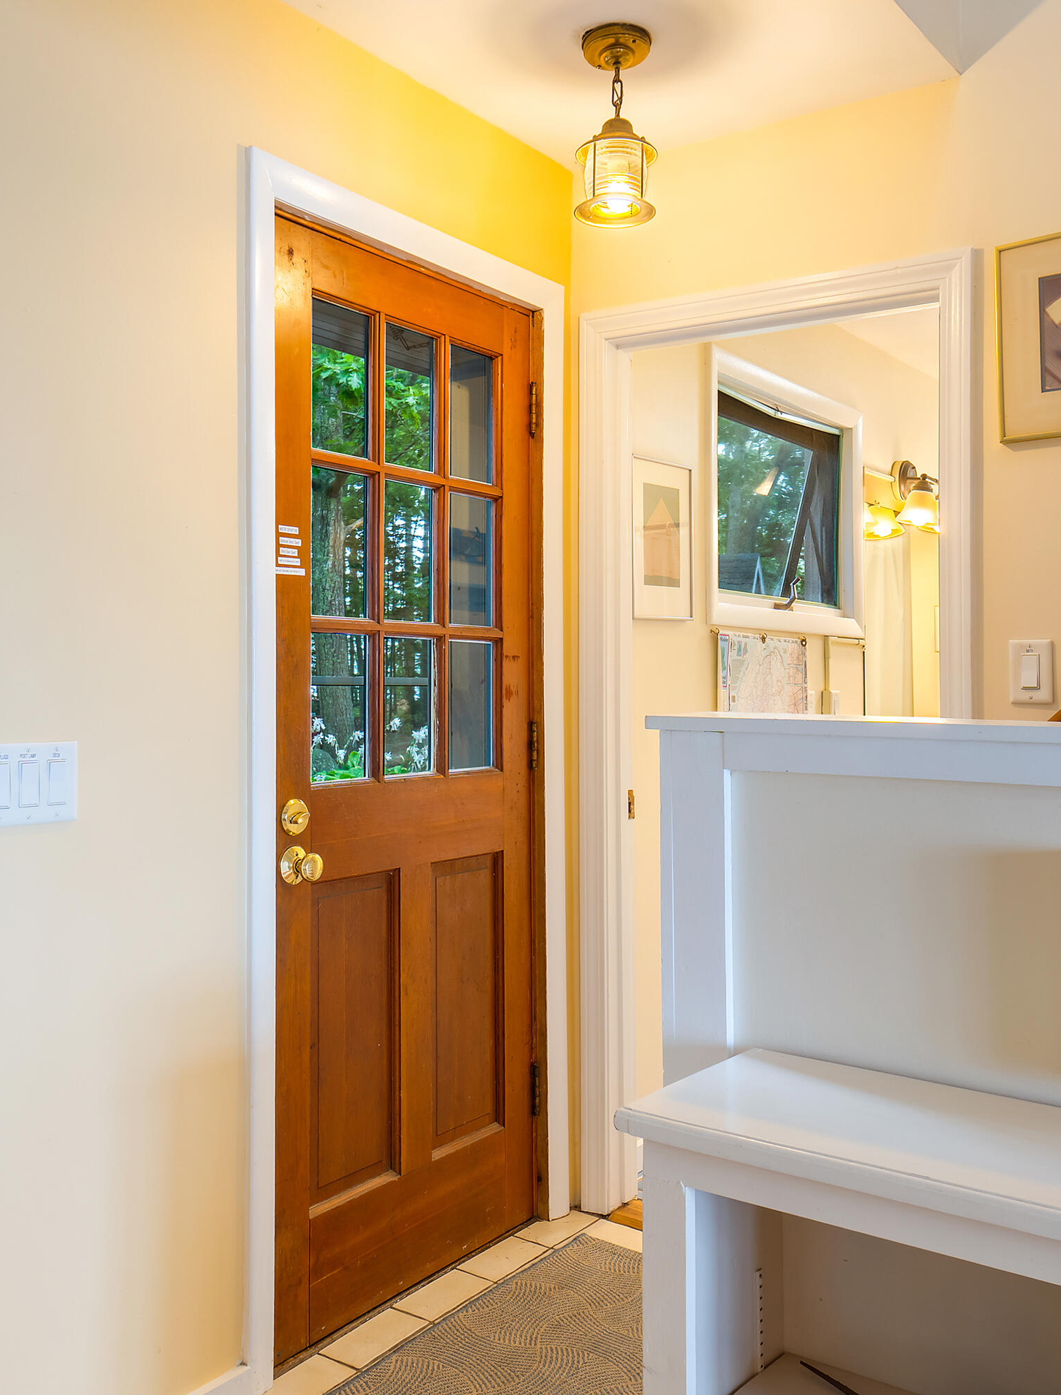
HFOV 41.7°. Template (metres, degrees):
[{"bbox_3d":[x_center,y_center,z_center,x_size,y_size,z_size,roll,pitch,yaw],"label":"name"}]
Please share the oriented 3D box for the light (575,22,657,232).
[{"bbox_3d":[0.158,-1.049,2.563,0.153,0.320,0.153,0,0,0],"label":"light"}]

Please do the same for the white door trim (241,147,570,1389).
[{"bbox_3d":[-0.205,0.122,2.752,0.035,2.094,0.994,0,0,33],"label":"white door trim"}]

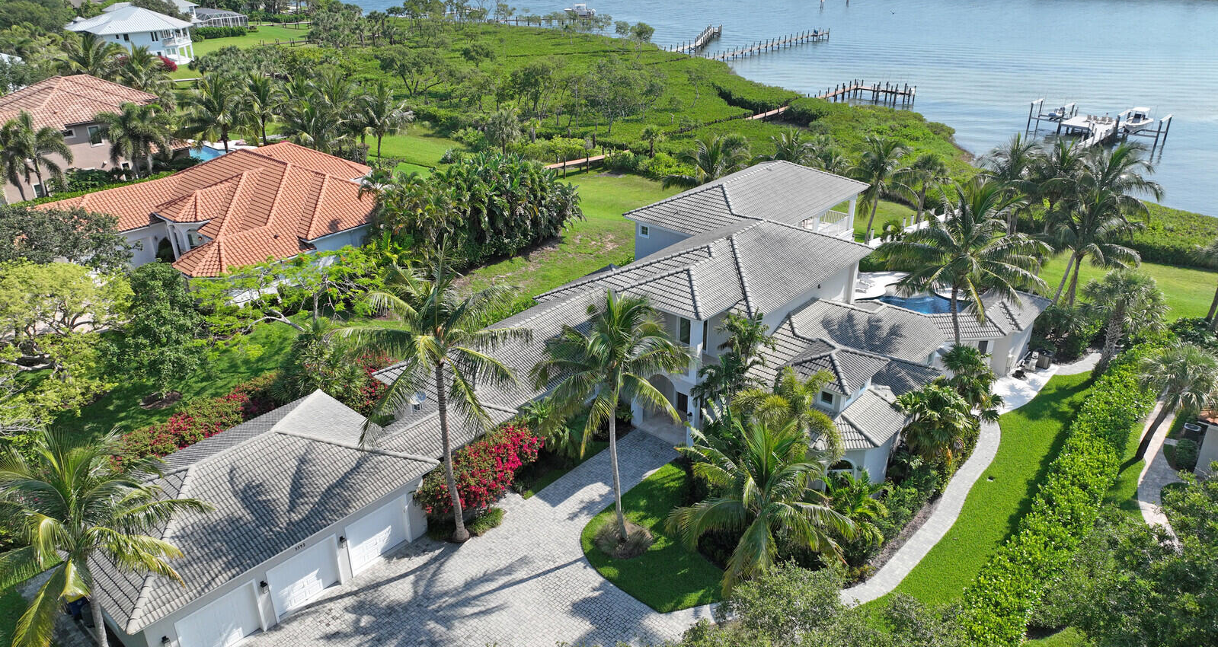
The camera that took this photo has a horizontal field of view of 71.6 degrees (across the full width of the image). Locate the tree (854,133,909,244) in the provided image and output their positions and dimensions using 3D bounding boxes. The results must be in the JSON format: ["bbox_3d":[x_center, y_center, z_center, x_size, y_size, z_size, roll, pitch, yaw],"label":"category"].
[{"bbox_3d":[21.056,-10.449,66.379,4.870,8.840,4.870,8,27,16],"label":"tree"}]

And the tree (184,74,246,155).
[{"bbox_3d":[-40.790,-21.282,88.485,6.400,9.400,6.400,0,26,0],"label":"tree"}]

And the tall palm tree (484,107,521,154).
[{"bbox_3d":[-11.422,-20.697,91.533,4.100,5.770,4.100,-3,26,-6],"label":"tall palm tree"}]

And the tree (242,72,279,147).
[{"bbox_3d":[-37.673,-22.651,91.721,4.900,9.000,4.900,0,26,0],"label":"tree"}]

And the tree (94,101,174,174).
[{"bbox_3d":[-46.231,-17.604,82.473,7.200,8.100,7.200,0,26,0],"label":"tree"}]

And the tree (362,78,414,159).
[{"bbox_3d":[-22.930,-20.473,87.028,6.400,9.130,6.400,-7,27,-13],"label":"tree"}]

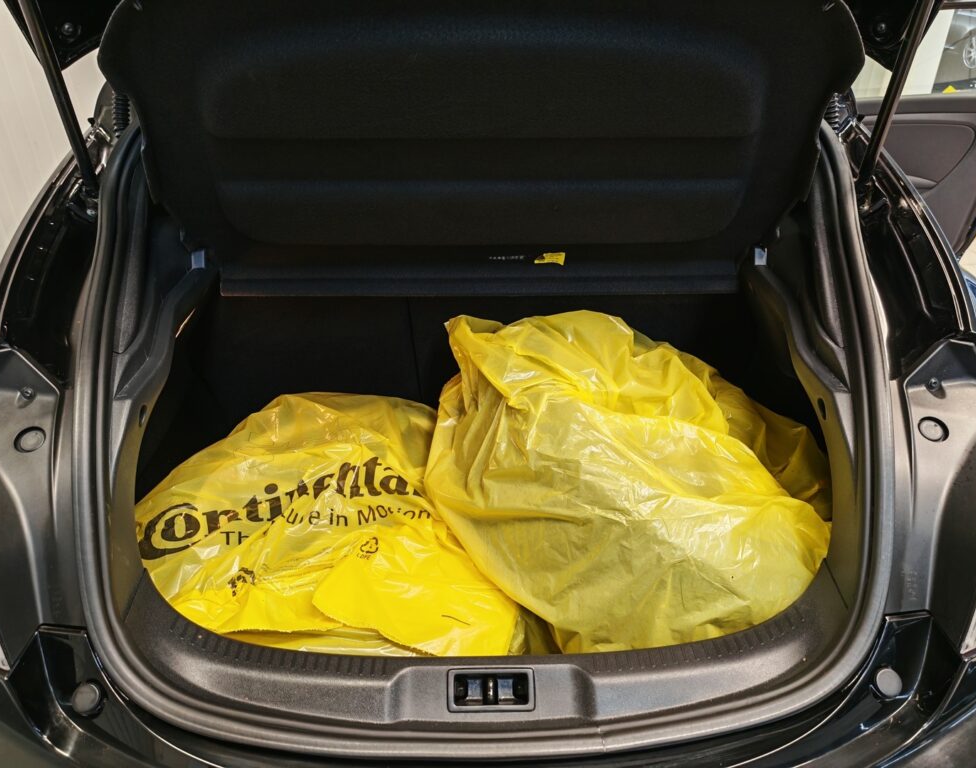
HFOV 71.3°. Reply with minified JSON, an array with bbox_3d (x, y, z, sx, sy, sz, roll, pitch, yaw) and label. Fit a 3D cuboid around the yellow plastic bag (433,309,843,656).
[{"bbox_3d":[0.241,0.158,1.144,0.650,0.440,0.600,-1,30,-1],"label":"yellow plastic bag"}]

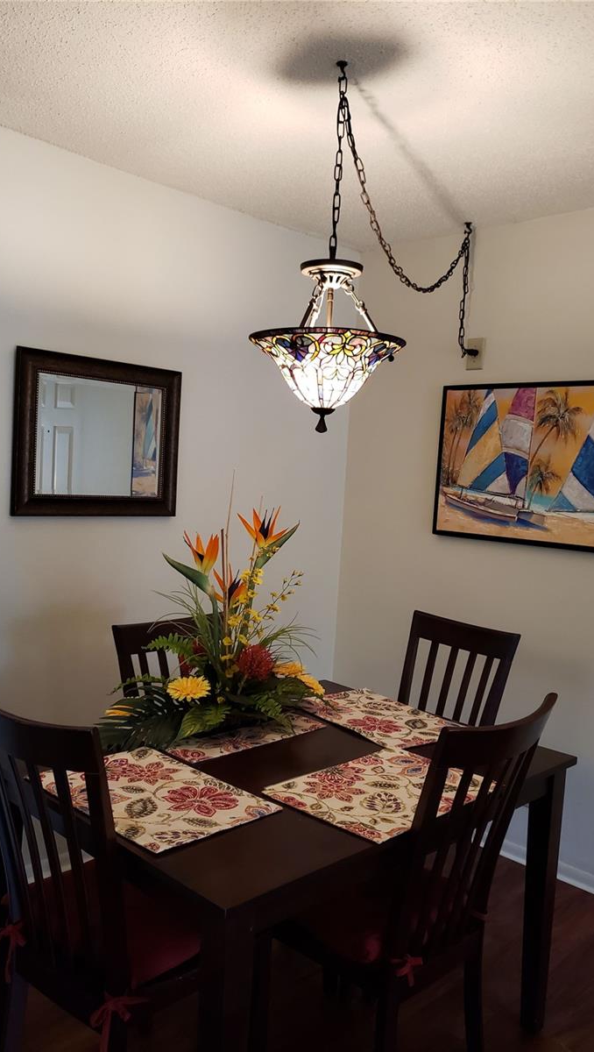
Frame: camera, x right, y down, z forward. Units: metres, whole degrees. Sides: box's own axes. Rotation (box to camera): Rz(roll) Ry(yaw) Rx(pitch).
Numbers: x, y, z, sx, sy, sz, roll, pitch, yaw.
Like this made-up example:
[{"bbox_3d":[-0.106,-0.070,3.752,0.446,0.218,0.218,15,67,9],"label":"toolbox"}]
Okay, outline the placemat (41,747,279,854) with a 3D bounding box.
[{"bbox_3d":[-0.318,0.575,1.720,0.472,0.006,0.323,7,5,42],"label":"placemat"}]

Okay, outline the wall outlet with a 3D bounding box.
[{"bbox_3d":[0.720,-0.696,3.199,0.077,0.122,0.012,7,5,44],"label":"wall outlet"}]

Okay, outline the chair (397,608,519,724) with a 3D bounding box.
[{"bbox_3d":[0.378,0.819,2.520,0.520,0.990,0.460,0,5,-44],"label":"chair"}]

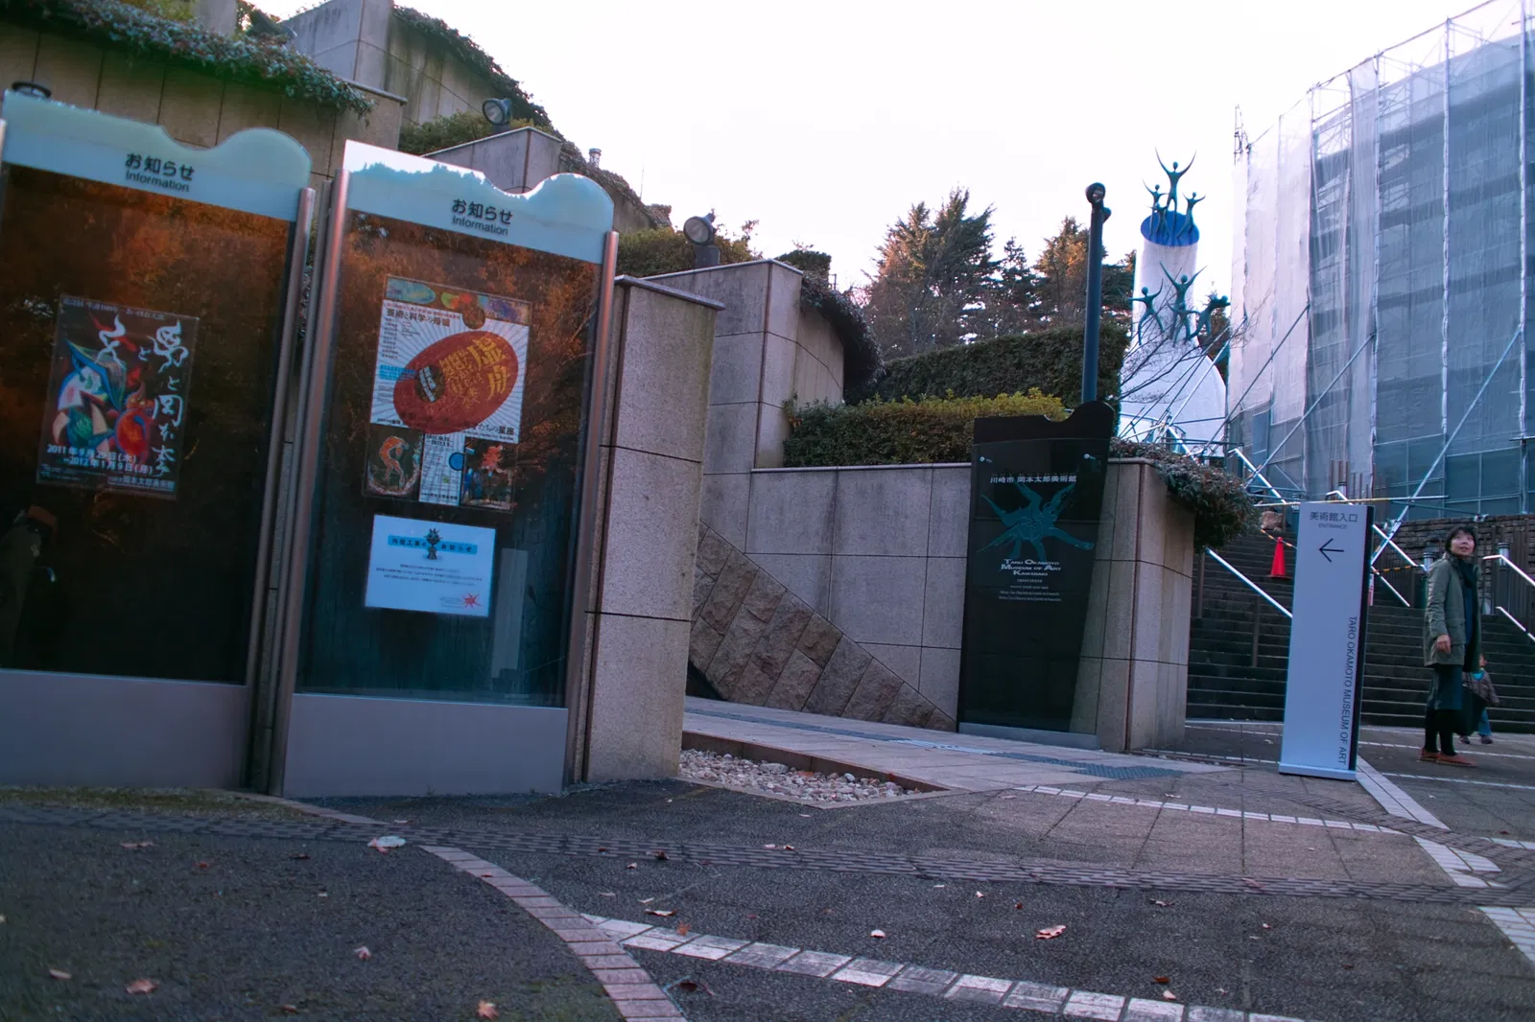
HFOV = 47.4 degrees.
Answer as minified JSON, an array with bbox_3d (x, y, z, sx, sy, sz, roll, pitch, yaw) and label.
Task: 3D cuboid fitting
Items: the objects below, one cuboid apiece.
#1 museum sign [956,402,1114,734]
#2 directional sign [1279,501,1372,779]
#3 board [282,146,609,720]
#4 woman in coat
[{"bbox_3d":[1.674,0.382,10.783,0.985,2.076,0.120,0,-7,40],"label":"museum sign"},{"bbox_3d":[3.089,0.715,9.618,0.396,1.497,0.200,3,-6,26],"label":"directional sign"},{"bbox_3d":[-1.037,-0.193,5.849,1.009,1.890,0.150,8,-7,-31],"label":"board"},{"bbox_3d":[4.510,0.865,11.527,0.450,1.580,0.320,8,-7,-37],"label":"woman in coat"}]

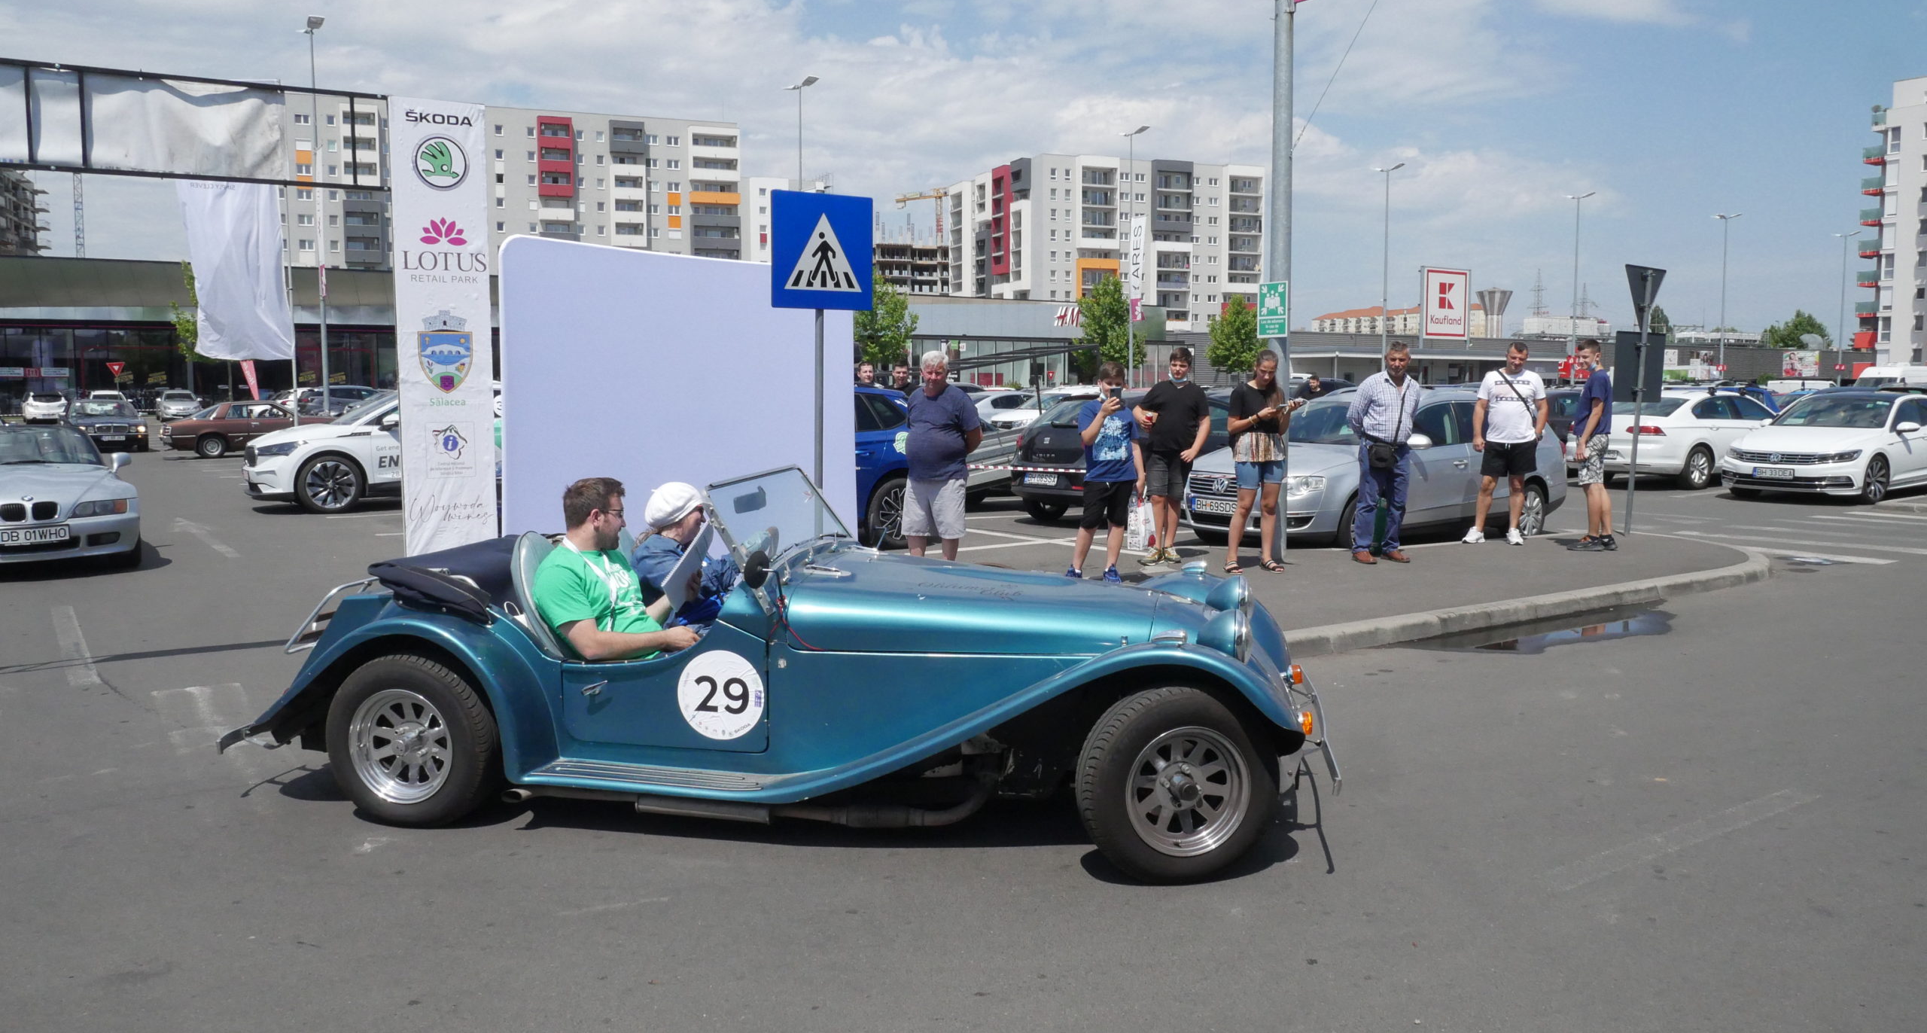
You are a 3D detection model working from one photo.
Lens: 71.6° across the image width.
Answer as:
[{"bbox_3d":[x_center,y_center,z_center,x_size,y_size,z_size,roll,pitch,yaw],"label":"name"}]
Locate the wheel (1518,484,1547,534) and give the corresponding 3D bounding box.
[{"bbox_3d":[5.544,-0.036,13.272,0.630,0.630,0.220,-4,7,-37],"label":"wheel"}]

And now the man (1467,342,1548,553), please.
[{"bbox_3d":[4.890,-0.625,11.964,0.700,1.770,0.420,2,6,27],"label":"man"}]

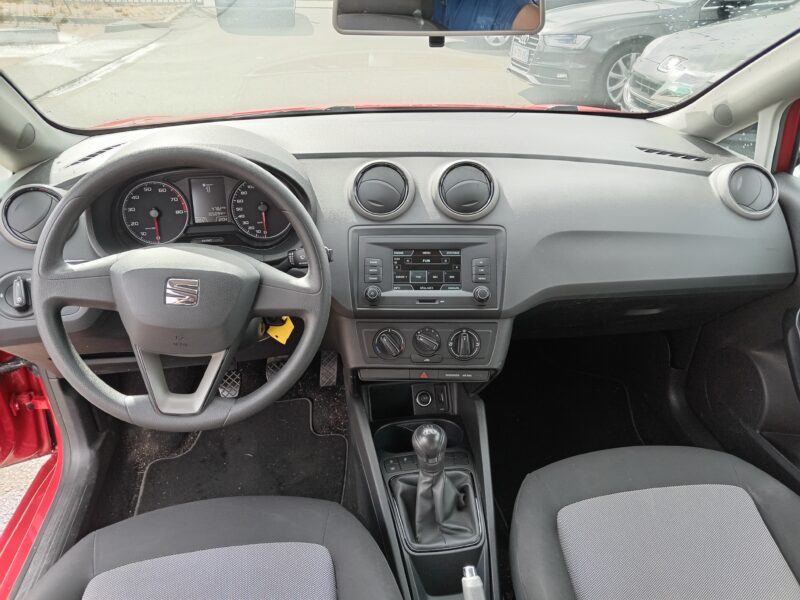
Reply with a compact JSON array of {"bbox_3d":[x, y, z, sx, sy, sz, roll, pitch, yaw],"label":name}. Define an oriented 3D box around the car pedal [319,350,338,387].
[{"bbox_3d":[-0.177,0.167,1.430,0.044,0.098,0.030,2,-4,-3],"label":"car pedal"}]

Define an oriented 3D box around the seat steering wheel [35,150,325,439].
[{"bbox_3d":[-0.277,-0.014,0.768,0.372,0.370,0.105,2,1,-5],"label":"seat steering wheel"}]

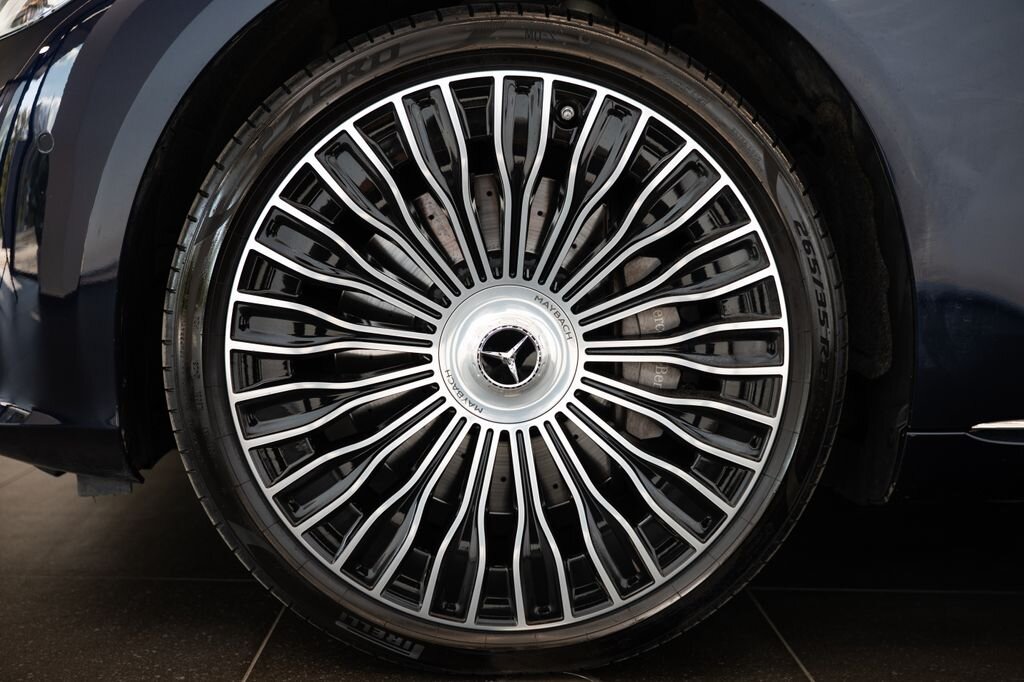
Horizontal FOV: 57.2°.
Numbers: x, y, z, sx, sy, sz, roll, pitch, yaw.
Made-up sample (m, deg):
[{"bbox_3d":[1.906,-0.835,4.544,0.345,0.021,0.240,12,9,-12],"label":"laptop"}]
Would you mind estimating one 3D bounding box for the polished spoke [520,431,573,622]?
[{"bbox_3d":[0.035,0.187,0.976,0.016,0.202,0.030,-14,-4,0],"label":"polished spoke"}]

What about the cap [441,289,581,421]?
[{"bbox_3d":[-0.003,0.016,0.971,0.146,0.146,0.030,1,6,-2],"label":"cap"}]

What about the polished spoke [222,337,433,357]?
[{"bbox_3d":[-0.180,0.005,0.951,0.202,0.016,0.030,0,6,-12],"label":"polished spoke"}]

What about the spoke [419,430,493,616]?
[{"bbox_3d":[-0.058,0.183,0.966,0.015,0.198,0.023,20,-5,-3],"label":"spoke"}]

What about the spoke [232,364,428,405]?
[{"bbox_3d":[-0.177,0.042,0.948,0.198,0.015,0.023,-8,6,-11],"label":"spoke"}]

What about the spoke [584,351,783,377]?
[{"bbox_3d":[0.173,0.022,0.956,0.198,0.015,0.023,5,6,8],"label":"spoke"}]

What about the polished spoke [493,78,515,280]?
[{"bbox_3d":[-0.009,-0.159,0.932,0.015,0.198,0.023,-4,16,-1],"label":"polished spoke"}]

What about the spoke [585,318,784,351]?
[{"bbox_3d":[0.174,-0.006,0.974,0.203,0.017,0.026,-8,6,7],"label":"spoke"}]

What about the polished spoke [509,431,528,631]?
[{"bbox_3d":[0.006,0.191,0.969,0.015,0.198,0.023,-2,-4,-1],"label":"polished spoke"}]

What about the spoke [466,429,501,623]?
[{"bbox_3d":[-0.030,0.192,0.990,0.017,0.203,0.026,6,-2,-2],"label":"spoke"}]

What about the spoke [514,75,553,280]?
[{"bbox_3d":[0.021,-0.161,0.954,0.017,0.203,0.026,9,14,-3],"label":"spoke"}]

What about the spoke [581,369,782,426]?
[{"bbox_3d":[0.168,0.058,0.966,0.202,0.016,0.030,13,6,8],"label":"spoke"}]

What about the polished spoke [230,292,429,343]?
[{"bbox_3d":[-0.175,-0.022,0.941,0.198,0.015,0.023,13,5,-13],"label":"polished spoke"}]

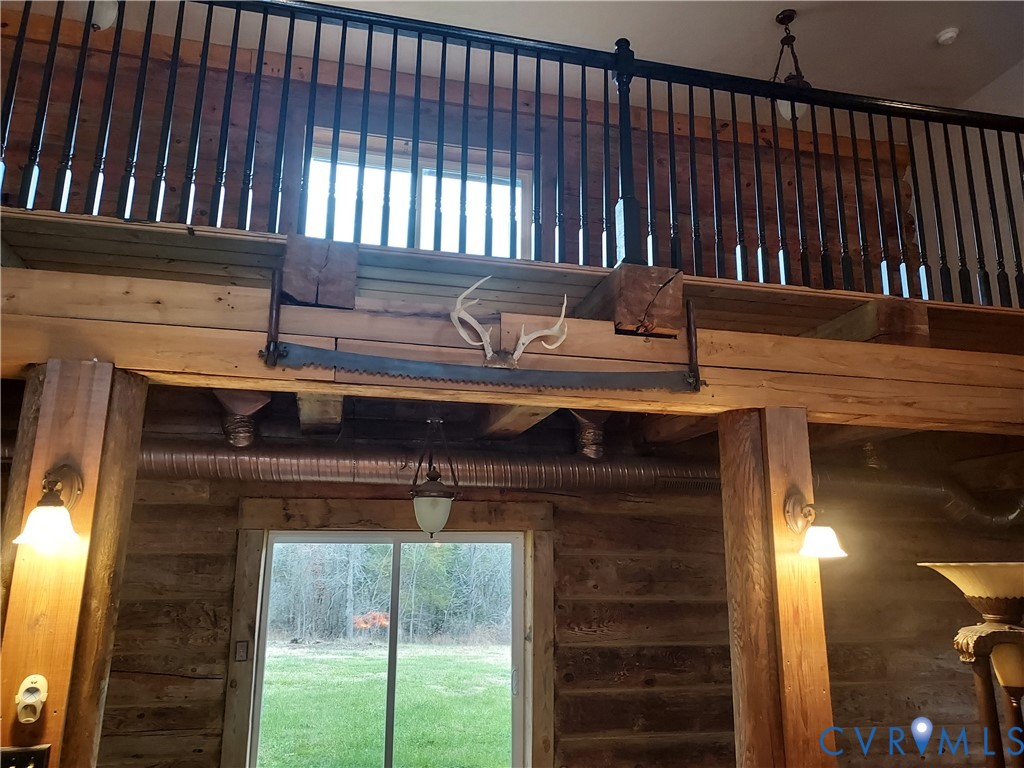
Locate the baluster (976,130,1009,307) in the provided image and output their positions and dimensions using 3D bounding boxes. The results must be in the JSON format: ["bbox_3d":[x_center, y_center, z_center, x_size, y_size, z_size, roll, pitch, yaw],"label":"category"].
[{"bbox_3d":[2.236,-0.774,3.290,0.032,0.887,0.032,4,-12,-12],"label":"baluster"}]

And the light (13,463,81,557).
[{"bbox_3d":[-1.286,0.338,1.989,0.165,0.240,0.215,4,-12,-13],"label":"light"}]

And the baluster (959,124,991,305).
[{"bbox_3d":[2.179,-0.801,3.336,0.031,0.911,0.031,4,-12,-12],"label":"baluster"}]

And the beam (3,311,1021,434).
[{"bbox_3d":[0.280,0.001,2.759,4.050,0.157,0.250,4,-12,-12],"label":"beam"}]

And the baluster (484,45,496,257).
[{"bbox_3d":[-0.083,-0.930,2.797,0.032,0.917,0.032,4,-12,-12],"label":"baluster"}]

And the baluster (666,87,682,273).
[{"bbox_3d":[0.691,-0.890,3.031,0.031,0.899,0.031,4,-12,-12],"label":"baluster"}]

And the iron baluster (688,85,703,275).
[{"bbox_3d":[0.766,-0.860,2.975,0.032,0.880,0.032,4,-12,-12],"label":"iron baluster"}]

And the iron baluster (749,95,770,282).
[{"bbox_3d":[1.055,-0.846,3.032,0.032,0.873,0.032,3,-12,-12],"label":"iron baluster"}]

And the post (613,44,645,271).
[{"bbox_3d":[0.472,-0.955,2.920,0.083,1.022,0.083,3,-12,-12],"label":"post"}]

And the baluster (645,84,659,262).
[{"bbox_3d":[0.557,-0.858,2.879,0.034,0.857,0.034,4,-12,-13],"label":"baluster"}]

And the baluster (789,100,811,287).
[{"bbox_3d":[1.277,-0.853,3.151,0.031,0.896,0.031,4,-12,-12],"label":"baluster"}]

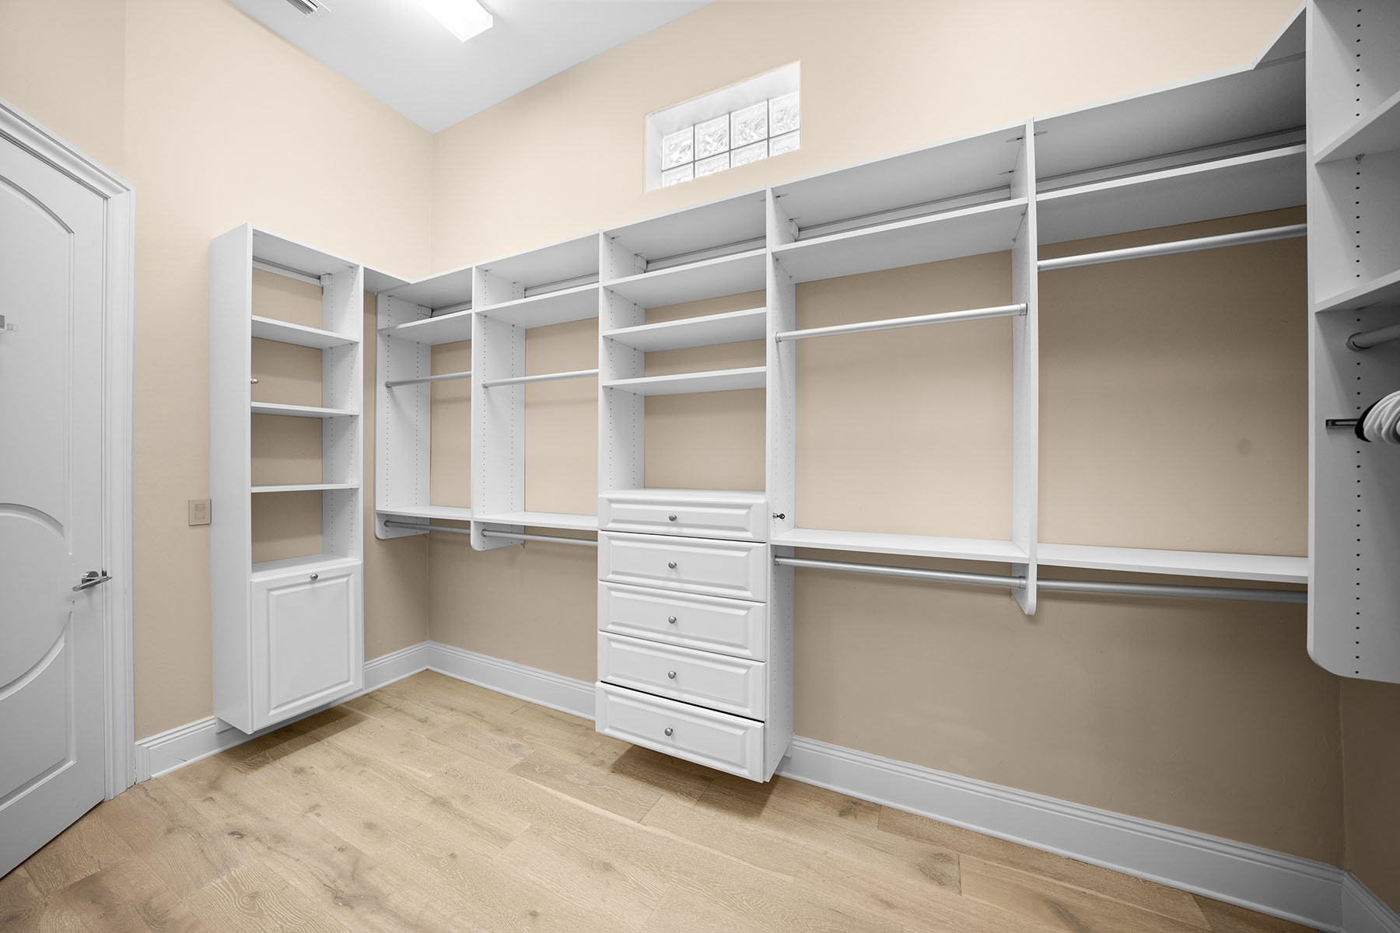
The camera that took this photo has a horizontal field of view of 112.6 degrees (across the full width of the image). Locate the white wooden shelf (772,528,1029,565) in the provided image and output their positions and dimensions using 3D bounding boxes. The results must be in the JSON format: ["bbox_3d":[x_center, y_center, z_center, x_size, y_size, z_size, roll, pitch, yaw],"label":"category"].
[{"bbox_3d":[0.709,0.289,1.749,0.807,0.022,0.345,0,0,25],"label":"white wooden shelf"}]

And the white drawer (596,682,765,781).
[{"bbox_3d":[-0.041,1.062,2.038,0.771,0.214,0.320,0,0,25],"label":"white drawer"}]

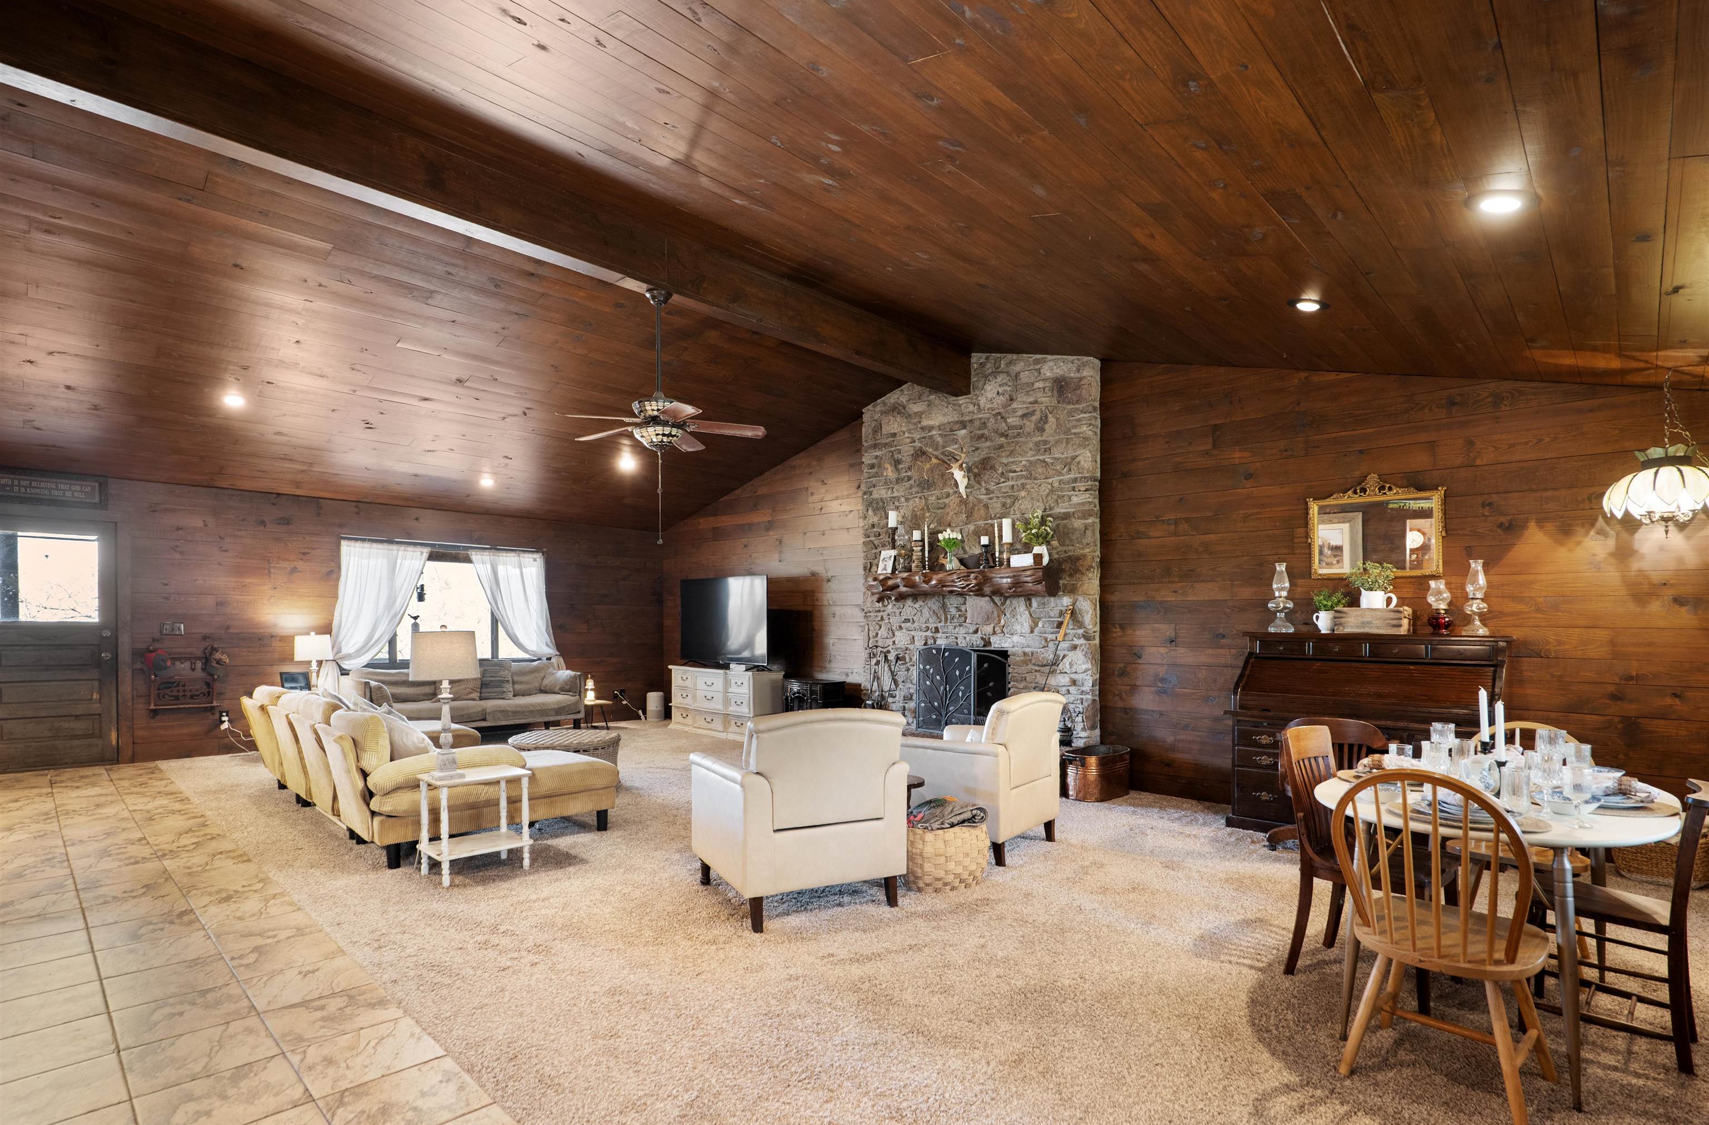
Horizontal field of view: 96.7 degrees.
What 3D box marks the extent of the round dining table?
[{"bbox_3d":[2.171,1.143,2.587,1.452,0.736,0.884,4,-6,-39],"label":"round dining table"}]

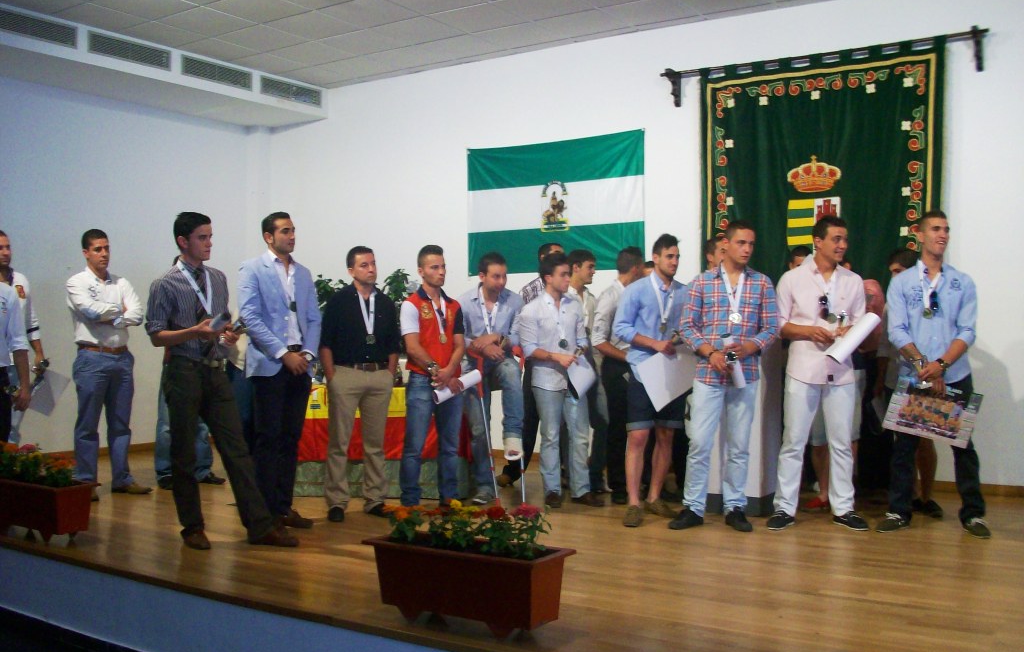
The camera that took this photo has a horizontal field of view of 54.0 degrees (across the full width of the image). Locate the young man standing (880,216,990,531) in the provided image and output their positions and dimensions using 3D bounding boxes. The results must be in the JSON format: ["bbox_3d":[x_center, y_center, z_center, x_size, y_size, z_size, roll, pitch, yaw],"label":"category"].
[{"bbox_3d":[2.425,0.263,5.800,0.620,1.840,0.430,0,0,15],"label":"young man standing"}]

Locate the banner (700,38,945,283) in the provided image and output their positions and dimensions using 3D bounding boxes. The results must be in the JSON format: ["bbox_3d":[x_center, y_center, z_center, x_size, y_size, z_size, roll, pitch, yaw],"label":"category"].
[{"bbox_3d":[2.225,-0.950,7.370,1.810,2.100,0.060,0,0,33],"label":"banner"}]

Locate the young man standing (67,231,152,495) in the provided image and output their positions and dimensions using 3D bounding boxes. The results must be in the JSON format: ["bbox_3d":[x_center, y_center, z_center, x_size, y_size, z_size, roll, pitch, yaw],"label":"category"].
[{"bbox_3d":[-2.888,0.250,7.180,0.540,1.890,0.360,0,0,-45],"label":"young man standing"}]

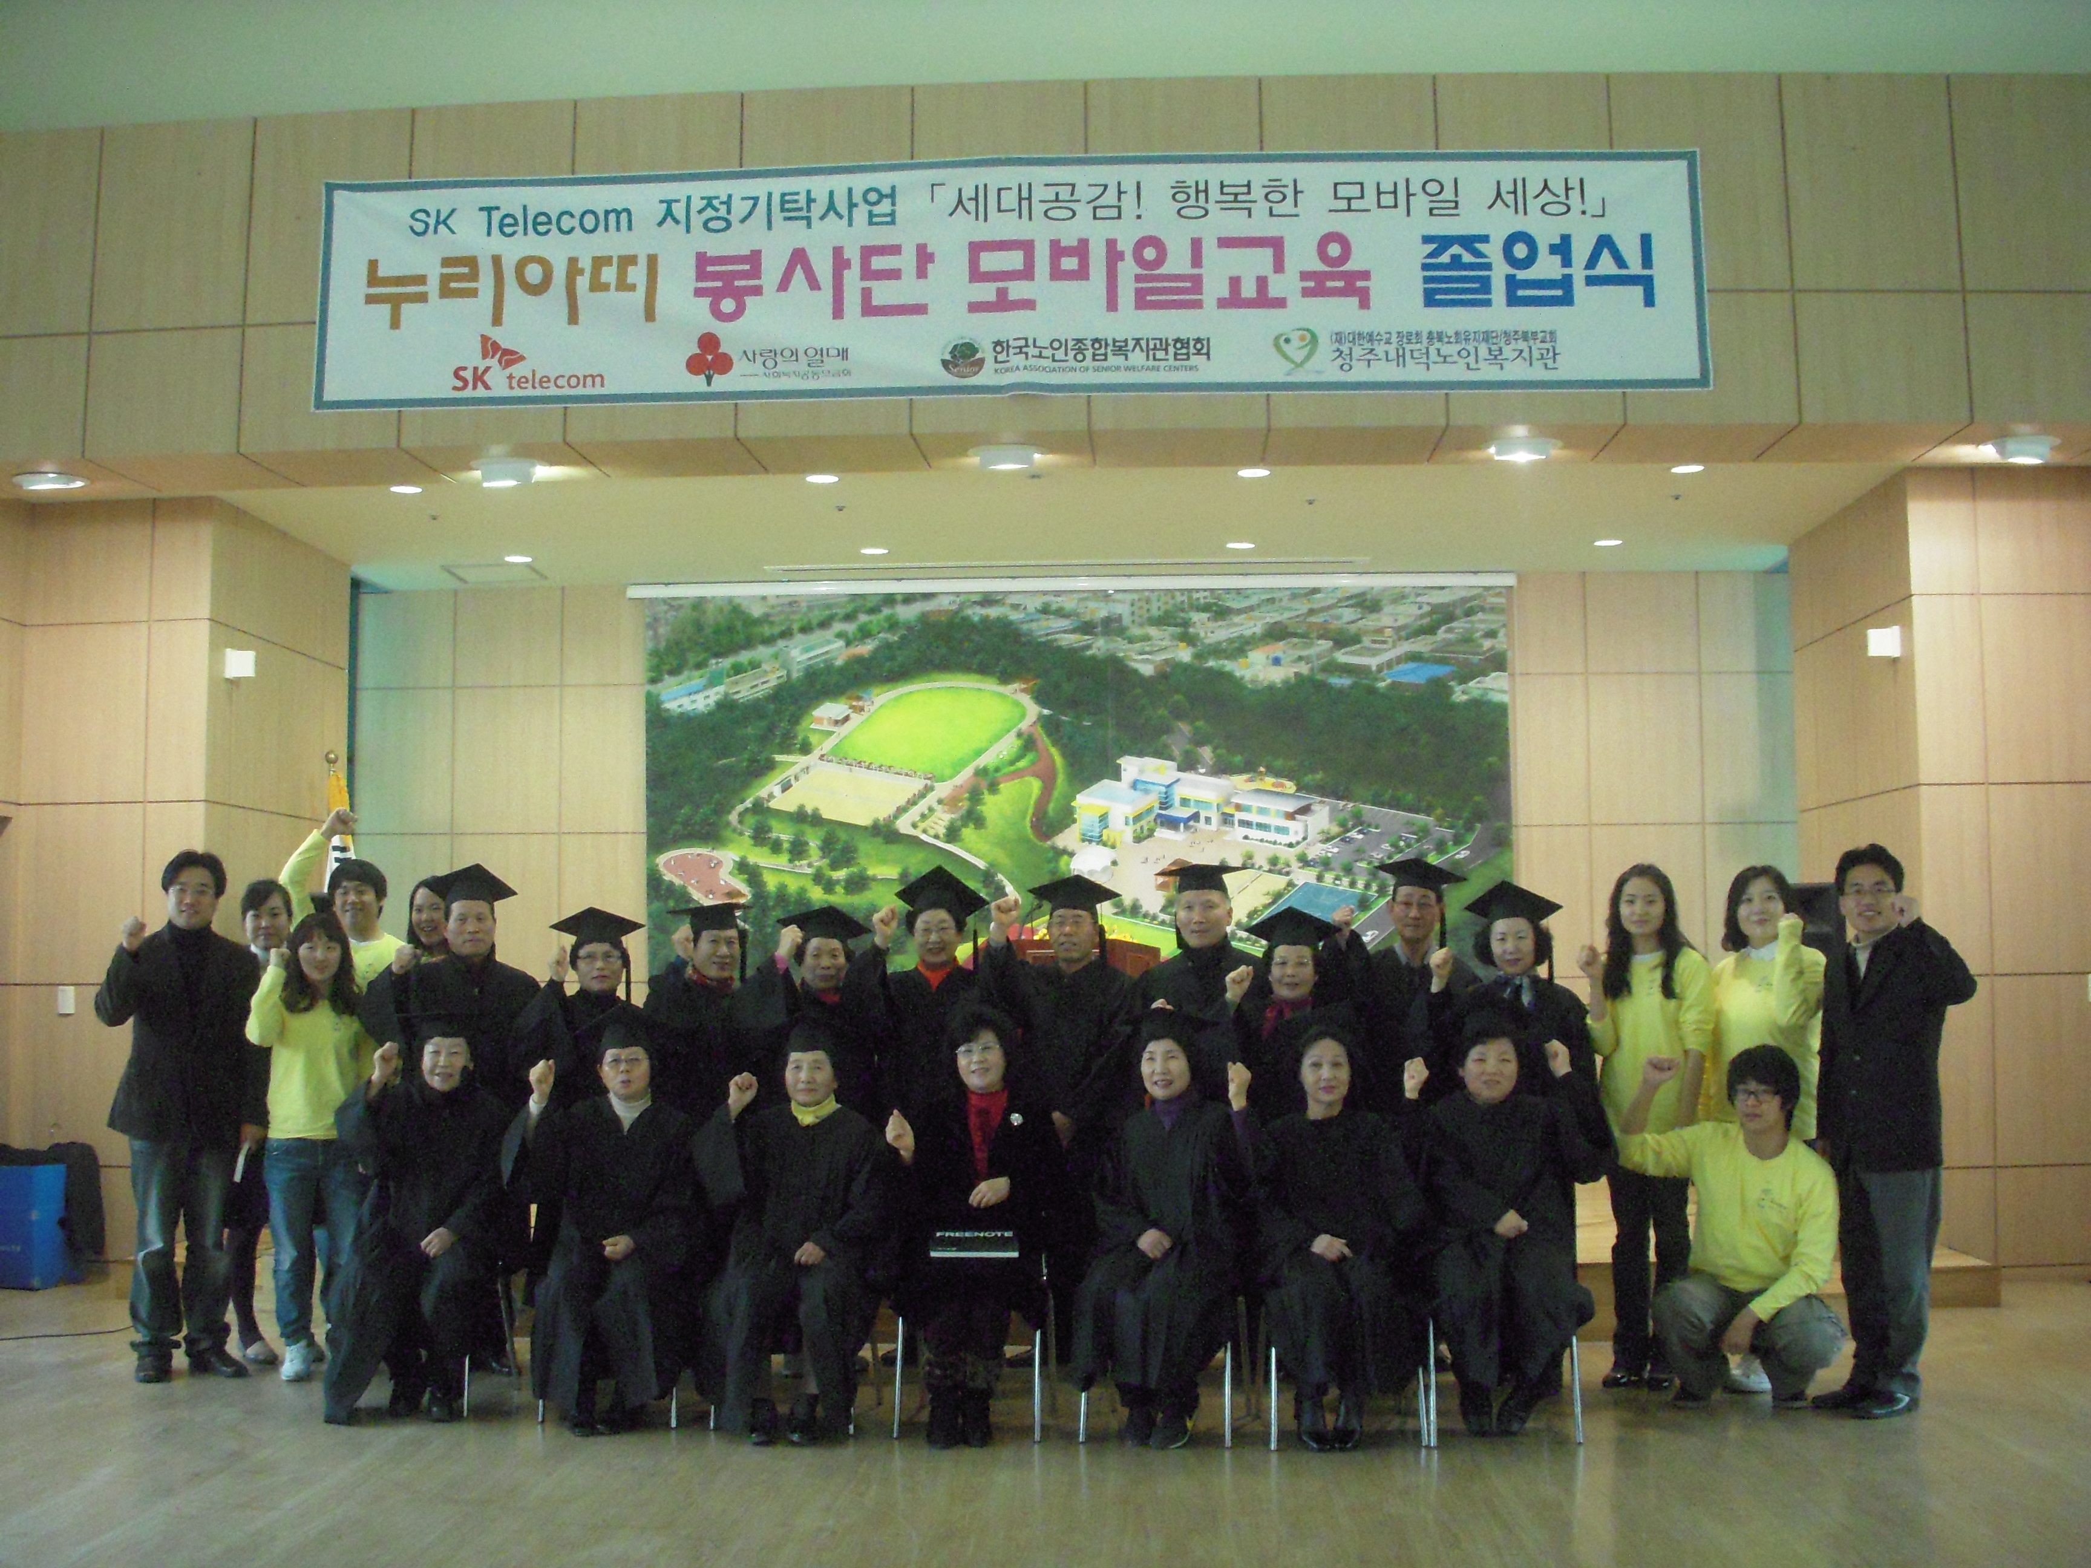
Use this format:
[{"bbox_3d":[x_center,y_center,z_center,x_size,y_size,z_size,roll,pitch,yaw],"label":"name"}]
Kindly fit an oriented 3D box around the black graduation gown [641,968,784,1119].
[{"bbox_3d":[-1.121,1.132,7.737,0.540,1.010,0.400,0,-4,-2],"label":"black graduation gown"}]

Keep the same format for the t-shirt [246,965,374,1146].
[{"bbox_3d":[-2.434,0.894,7.634,0.430,0.580,0.270,1,-4,-12],"label":"t-shirt"}]

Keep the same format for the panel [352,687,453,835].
[{"bbox_3d":[-3.487,-0.124,12.450,0.600,0.805,0.040,-1,-4,3],"label":"panel"}]

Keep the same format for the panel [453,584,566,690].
[{"bbox_3d":[-2.891,-0.792,12.366,0.610,0.520,0.040,-1,-4,3],"label":"panel"}]

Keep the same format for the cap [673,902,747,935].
[{"bbox_3d":[-1.141,0.465,7.821,0.290,0.130,0.280,2,-11,-8],"label":"cap"}]

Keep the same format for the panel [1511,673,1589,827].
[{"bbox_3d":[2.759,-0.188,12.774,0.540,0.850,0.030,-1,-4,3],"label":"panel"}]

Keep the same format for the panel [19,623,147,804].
[{"bbox_3d":[-4.373,-0.319,10.461,0.655,0.850,0.030,-1,-4,3],"label":"panel"}]

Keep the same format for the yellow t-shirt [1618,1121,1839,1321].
[{"bbox_3d":[2.077,1.328,6.974,0.660,0.600,0.380,-1,-4,9],"label":"yellow t-shirt"}]

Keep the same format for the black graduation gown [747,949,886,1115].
[{"bbox_3d":[-0.758,1.115,7.797,0.530,1.120,0.400,0,-4,-1],"label":"black graduation gown"}]

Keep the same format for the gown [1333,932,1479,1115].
[{"bbox_3d":[1.242,1.071,7.879,0.550,1.130,0.400,-1,-4,3],"label":"gown"}]

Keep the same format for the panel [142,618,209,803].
[{"bbox_3d":[-3.702,-0.313,9.779,0.280,0.790,0.040,-1,-4,3],"label":"panel"}]

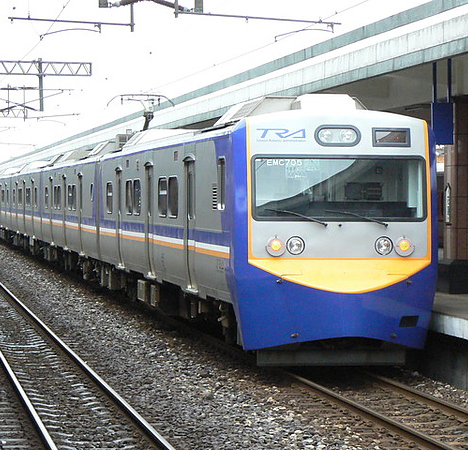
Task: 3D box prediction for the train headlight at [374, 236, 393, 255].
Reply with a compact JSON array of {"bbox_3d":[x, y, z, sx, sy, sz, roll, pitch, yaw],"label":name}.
[{"bbox_3d":[2.040,0.280,26.968,0.250,0.250,0.100,0,1,-9],"label":"train headlight"}]

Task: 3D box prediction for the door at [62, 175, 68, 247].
[{"bbox_3d":[-4.857,-0.411,56.823,0.100,2.030,1.250,0,1,-9],"label":"door"}]

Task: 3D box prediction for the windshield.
[{"bbox_3d":[1.430,-0.496,26.860,2.380,0.870,0.130,0,-5,-9],"label":"windshield"}]

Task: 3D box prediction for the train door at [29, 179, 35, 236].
[{"bbox_3d":[-7.395,-0.630,72.372,0.100,2.030,1.250,0,1,-9],"label":"train door"}]

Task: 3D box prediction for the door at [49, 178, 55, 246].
[{"bbox_3d":[-5.758,-0.457,62.343,0.100,2.030,1.250,0,1,-9],"label":"door"}]

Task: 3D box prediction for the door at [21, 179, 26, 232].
[{"bbox_3d":[-8.238,-0.680,77.585,0.100,2.030,1.400,0,1,-9],"label":"door"}]

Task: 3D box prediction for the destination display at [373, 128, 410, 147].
[{"bbox_3d":[2.152,-1.192,27.043,0.530,0.265,0.100,0,-5,-9],"label":"destination display"}]

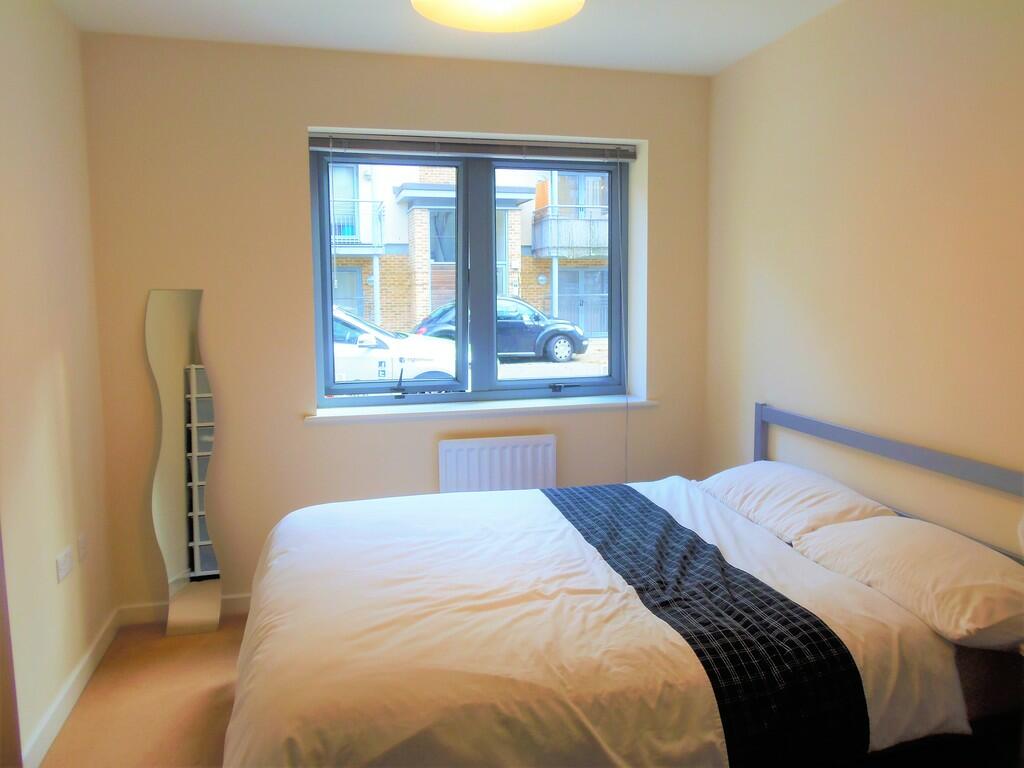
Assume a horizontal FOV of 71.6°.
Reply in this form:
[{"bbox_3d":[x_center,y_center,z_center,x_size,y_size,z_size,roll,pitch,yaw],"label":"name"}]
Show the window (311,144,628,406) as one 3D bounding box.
[{"bbox_3d":[-0.161,-0.516,3.440,1.540,1.200,0.070,-2,7,-14],"label":"window"}]

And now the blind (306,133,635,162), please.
[{"bbox_3d":[-0.142,-1.081,3.266,1.530,0.075,0.050,-2,7,-14],"label":"blind"}]

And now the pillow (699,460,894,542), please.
[{"bbox_3d":[0.964,0.395,2.614,0.400,0.155,0.720,-2,7,-14],"label":"pillow"}]

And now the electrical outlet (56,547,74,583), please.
[{"bbox_3d":[-1.528,0.614,2.429,0.012,0.087,0.147,-2,7,-14],"label":"electrical outlet"}]

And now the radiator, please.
[{"bbox_3d":[-0.066,0.545,3.289,0.535,0.600,0.090,-2,7,-14],"label":"radiator"}]

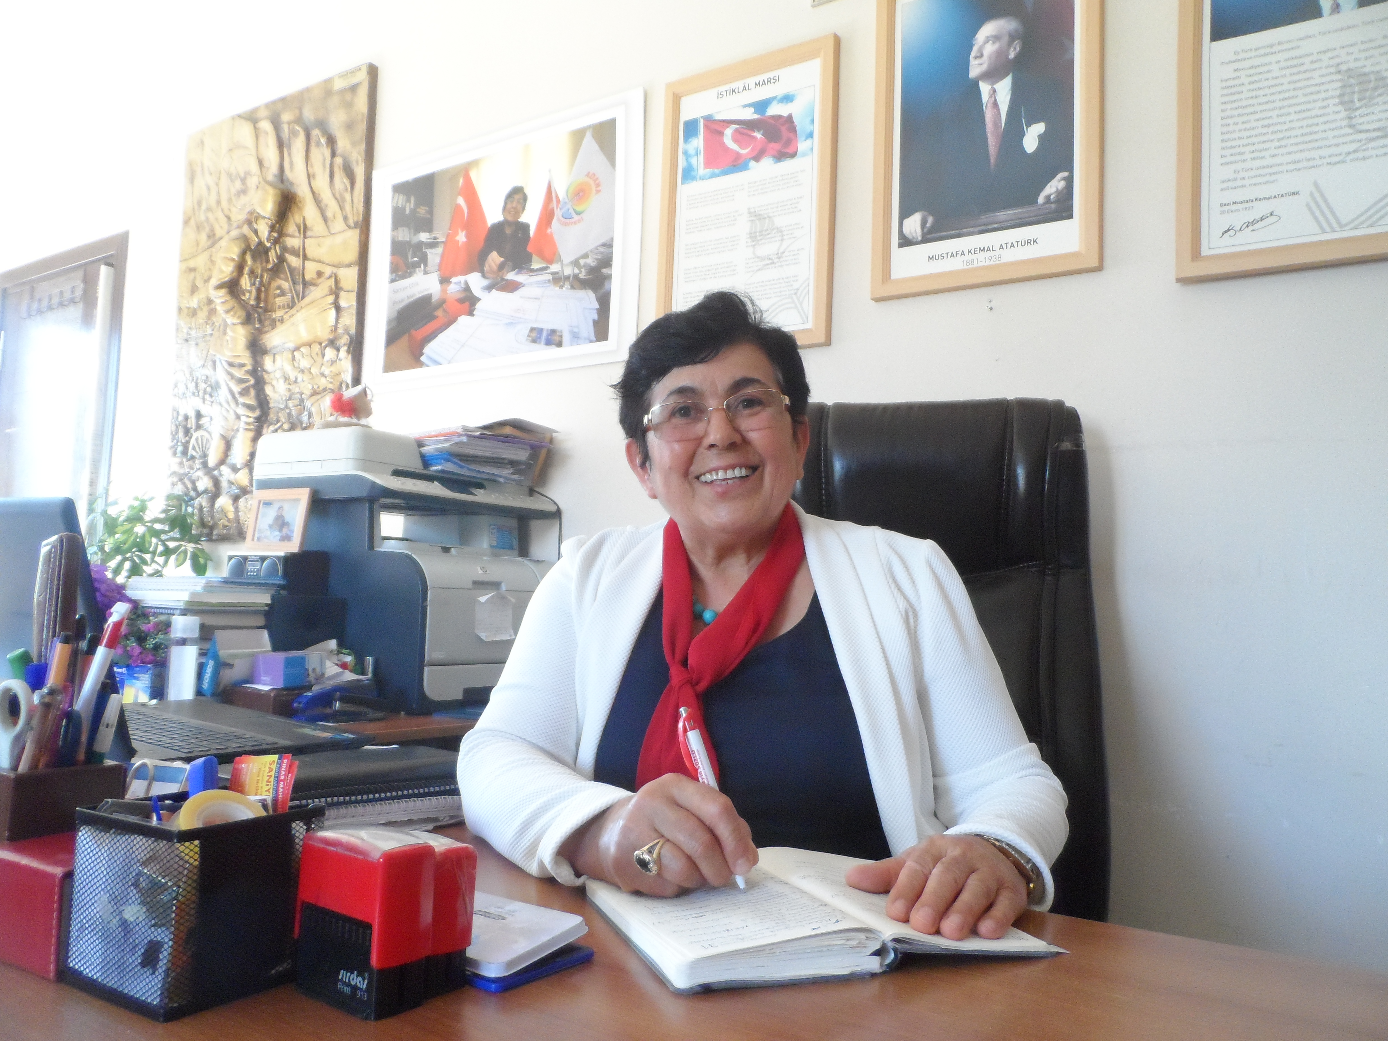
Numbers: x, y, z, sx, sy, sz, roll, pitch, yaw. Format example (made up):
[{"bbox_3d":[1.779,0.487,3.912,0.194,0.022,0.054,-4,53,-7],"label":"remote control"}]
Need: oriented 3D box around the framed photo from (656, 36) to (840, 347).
[{"bbox_3d":[0.104,-0.631,1.950,0.406,0.605,0.022,0,-4,33],"label":"framed photo"}]

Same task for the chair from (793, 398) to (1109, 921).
[{"bbox_3d":[0.154,0.455,1.127,0.650,1.260,0.710,0,-4,27],"label":"chair"}]

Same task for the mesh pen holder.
[{"bbox_3d":[-0.318,0.237,0.622,0.115,0.102,0.104,0,-4,33],"label":"mesh pen holder"}]

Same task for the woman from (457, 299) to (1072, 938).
[{"bbox_3d":[0.070,0.425,0.918,0.570,1.290,0.620,1,-3,21],"label":"woman"}]

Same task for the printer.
[{"bbox_3d":[-0.570,0.102,2.044,0.510,0.520,0.445,0,-4,33],"label":"printer"}]

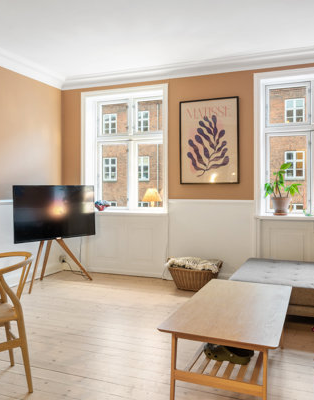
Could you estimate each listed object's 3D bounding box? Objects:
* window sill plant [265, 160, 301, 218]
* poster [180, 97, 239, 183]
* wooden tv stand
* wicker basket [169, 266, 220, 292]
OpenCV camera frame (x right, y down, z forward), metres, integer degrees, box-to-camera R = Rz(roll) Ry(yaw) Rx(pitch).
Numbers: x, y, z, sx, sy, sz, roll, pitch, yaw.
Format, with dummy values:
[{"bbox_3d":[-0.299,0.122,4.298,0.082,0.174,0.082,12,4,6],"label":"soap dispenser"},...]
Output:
[{"bbox_3d":[1.476,-0.129,4.296,0.420,0.600,0.380,1,2,21],"label":"window sill plant"},{"bbox_3d":[0.615,-0.692,4.349,0.720,1.015,0.030,1,2,21],"label":"poster"},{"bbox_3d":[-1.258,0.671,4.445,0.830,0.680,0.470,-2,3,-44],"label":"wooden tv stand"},{"bbox_3d":[0.436,0.875,4.226,0.590,0.280,0.400,1,2,21],"label":"wicker basket"}]

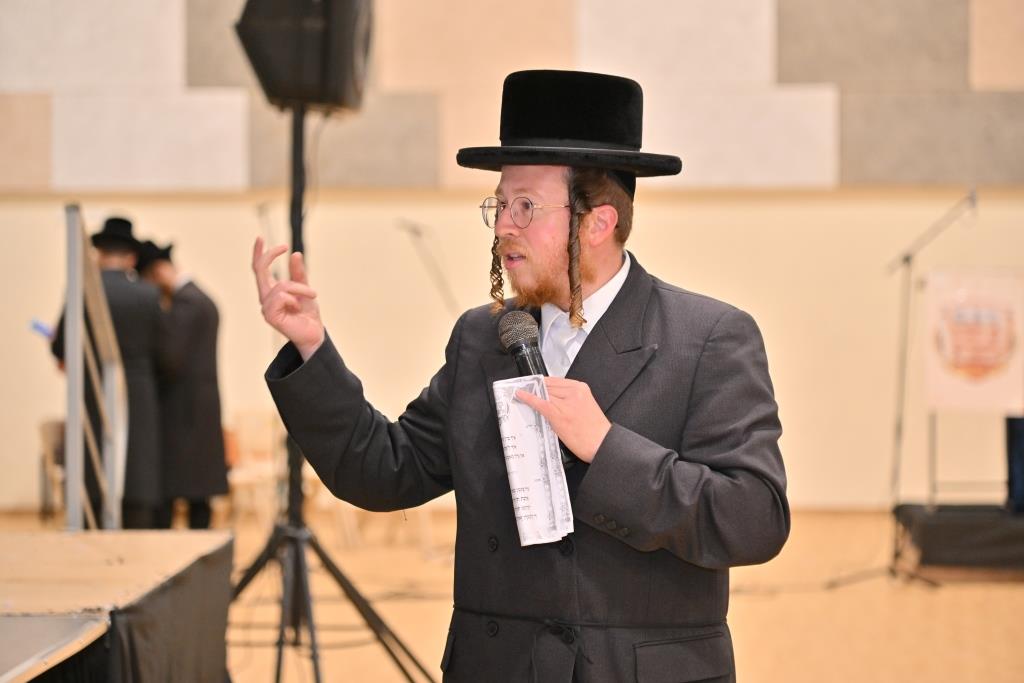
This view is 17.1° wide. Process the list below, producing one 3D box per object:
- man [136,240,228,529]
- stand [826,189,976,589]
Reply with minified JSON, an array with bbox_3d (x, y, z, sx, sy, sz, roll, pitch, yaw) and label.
[{"bbox_3d":[-1.845,0.264,19.000,0.520,1.660,0.520,0,1,12],"label":"man"},{"bbox_3d":[1.866,0.216,16.350,0.720,1.890,0.600,0,1,0],"label":"stand"}]

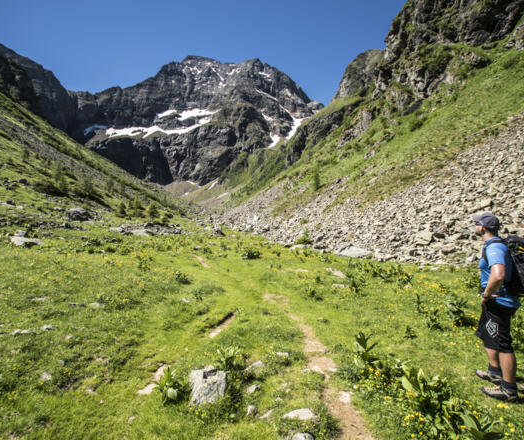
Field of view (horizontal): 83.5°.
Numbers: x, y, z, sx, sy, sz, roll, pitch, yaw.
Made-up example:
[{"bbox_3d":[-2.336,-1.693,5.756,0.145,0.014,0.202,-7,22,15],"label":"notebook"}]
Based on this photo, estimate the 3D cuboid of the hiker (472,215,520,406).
[{"bbox_3d":[2.350,0.820,2.950,0.450,1.780,0.550,-1,-1,37],"label":"hiker"}]

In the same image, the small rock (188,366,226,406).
[{"bbox_3d":[-0.502,1.533,2.700,0.340,0.280,0.270,0,-1,-10],"label":"small rock"}]

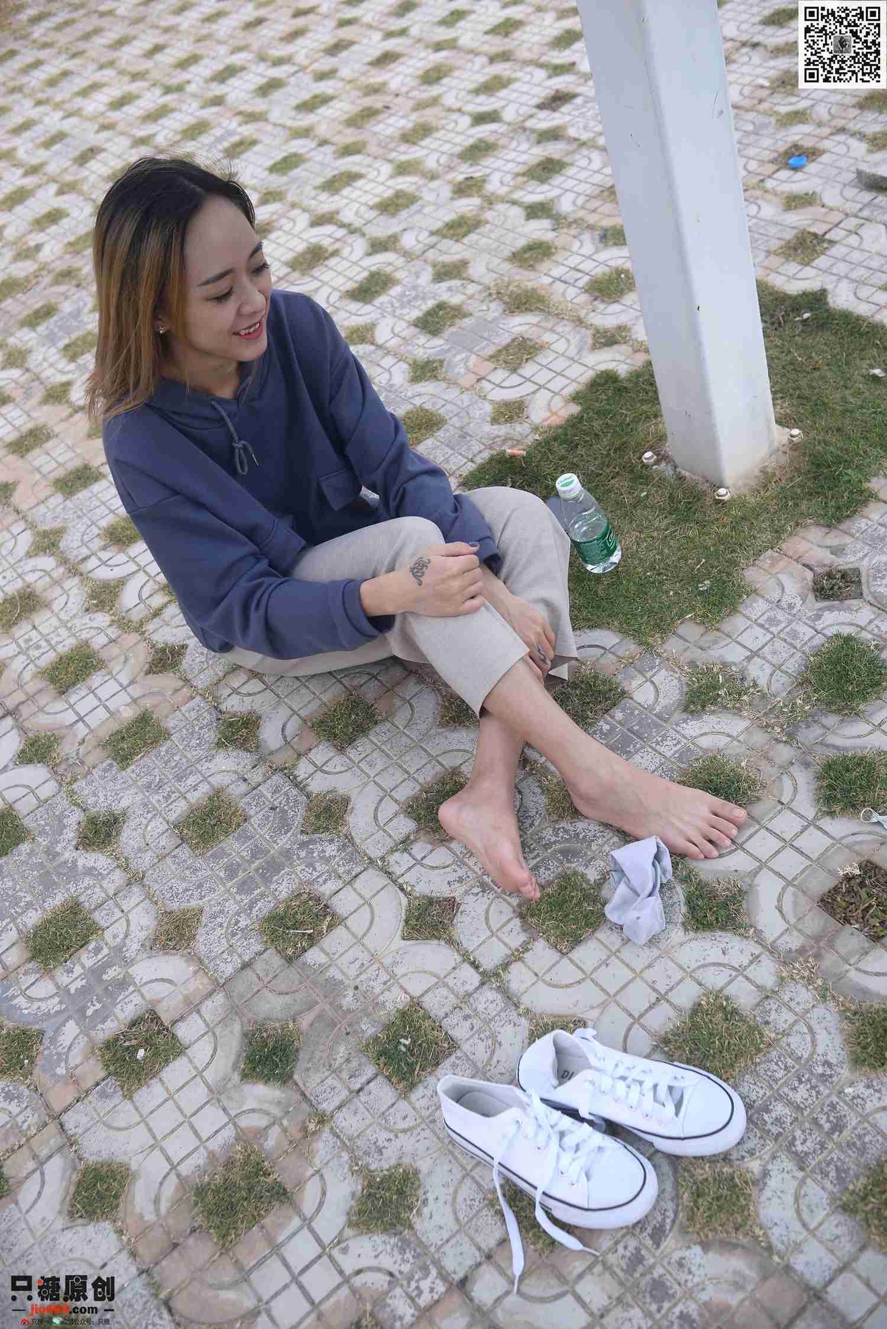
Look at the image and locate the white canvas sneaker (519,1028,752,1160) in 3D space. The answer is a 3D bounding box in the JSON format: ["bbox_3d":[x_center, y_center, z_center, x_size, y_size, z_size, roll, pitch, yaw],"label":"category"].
[{"bbox_3d":[0.190,0.440,1.385,0.252,0.095,0.095,7,50,27],"label":"white canvas sneaker"}]

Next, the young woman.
[{"bbox_3d":[-0.089,-0.177,1.592,0.408,0.797,0.872,-38,45,-16],"label":"young woman"}]

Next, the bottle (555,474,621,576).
[{"bbox_3d":[0.215,-0.215,1.963,0.063,0.175,0.063,-14,48,17],"label":"bottle"}]

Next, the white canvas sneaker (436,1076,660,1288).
[{"bbox_3d":[0.100,0.496,1.367,0.249,0.095,0.095,16,55,34],"label":"white canvas sneaker"}]

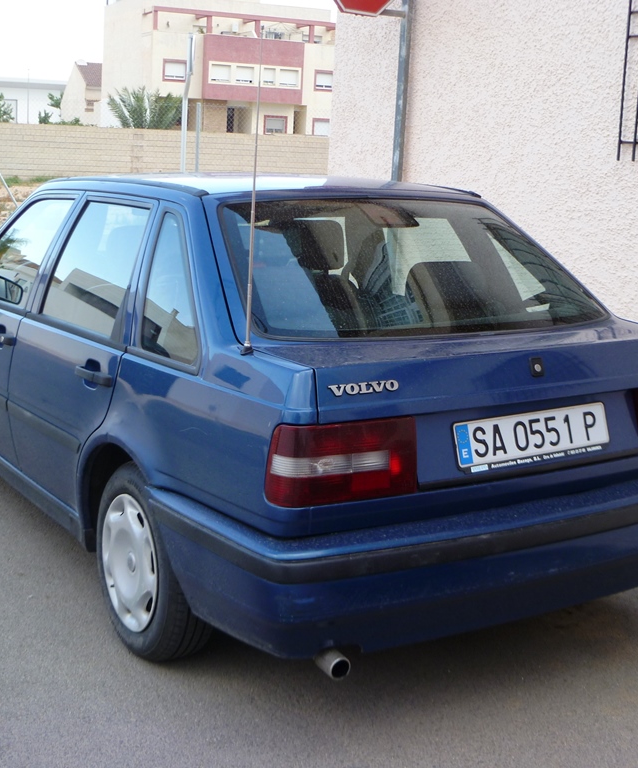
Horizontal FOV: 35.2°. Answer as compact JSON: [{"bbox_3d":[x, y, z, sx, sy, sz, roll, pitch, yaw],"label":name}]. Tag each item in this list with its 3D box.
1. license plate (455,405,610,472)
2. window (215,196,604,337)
[{"bbox_3d":[0.547,0.135,2.554,0.525,0.120,0.020,-6,2,-32],"label":"license plate"},{"bbox_3d":[0.268,-0.352,2.922,1.190,0.080,0.520,-6,52,-32],"label":"window"}]

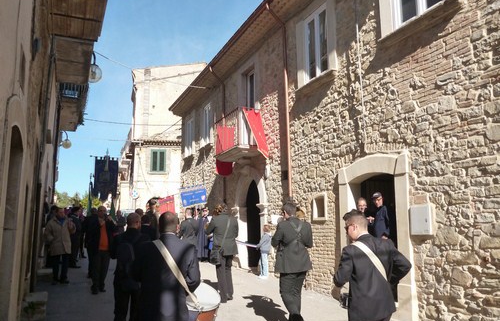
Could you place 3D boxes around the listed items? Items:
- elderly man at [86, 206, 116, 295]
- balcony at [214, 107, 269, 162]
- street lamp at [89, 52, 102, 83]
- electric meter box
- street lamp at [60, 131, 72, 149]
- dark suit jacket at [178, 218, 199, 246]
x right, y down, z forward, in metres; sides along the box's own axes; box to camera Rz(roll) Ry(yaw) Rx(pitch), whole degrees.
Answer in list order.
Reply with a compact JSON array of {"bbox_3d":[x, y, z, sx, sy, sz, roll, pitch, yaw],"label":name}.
[{"bbox_3d":[-2.998,1.801,9.342,0.560,1.730,0.420,2,-7,-25],"label":"elderly man"},{"bbox_3d":[-0.419,-0.692,13.252,0.660,1.120,2.200,2,-7,-19],"label":"balcony"},{"bbox_3d":[-3.089,-1.839,8.887,0.520,0.700,0.350,2,-7,-23],"label":"street lamp"},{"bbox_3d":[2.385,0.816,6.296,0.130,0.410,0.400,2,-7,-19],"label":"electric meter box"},{"bbox_3d":[-7.029,-0.796,17.588,0.520,0.720,0.350,2,-7,-23],"label":"street lamp"},{"bbox_3d":[-1.467,1.749,11.059,0.520,0.750,0.340,2,-7,-18],"label":"dark suit jacket"}]

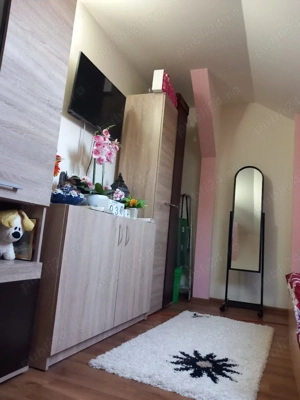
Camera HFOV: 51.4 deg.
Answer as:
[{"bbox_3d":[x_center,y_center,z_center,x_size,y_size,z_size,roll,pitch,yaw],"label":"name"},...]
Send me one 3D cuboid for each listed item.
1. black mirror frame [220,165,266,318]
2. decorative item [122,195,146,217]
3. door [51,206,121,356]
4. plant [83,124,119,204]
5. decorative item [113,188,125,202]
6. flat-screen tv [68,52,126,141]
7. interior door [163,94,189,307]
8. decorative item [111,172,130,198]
[{"bbox_3d":[1.021,0.399,3.311,0.380,1.550,0.320,2,-8,24],"label":"black mirror frame"},{"bbox_3d":[-0.119,0.067,2.380,0.150,0.165,0.155,5,-7,1],"label":"decorative item"},{"bbox_3d":[-0.333,0.428,1.798,0.025,0.720,0.580,2,-8,24],"label":"door"},{"bbox_3d":[-0.329,-0.199,2.060,0.180,0.530,0.230,2,-8,24],"label":"plant"},{"bbox_3d":[-0.233,-0.033,2.309,0.080,0.105,0.080,2,-8,24],"label":"decorative item"},{"bbox_3d":[-0.415,-0.810,2.608,0.055,0.435,0.735,7,-6,24],"label":"flat-screen tv"},{"bbox_3d":[0.281,0.000,3.320,0.050,2.200,0.340,2,-8,24],"label":"interior door"},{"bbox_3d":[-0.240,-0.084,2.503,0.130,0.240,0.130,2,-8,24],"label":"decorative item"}]

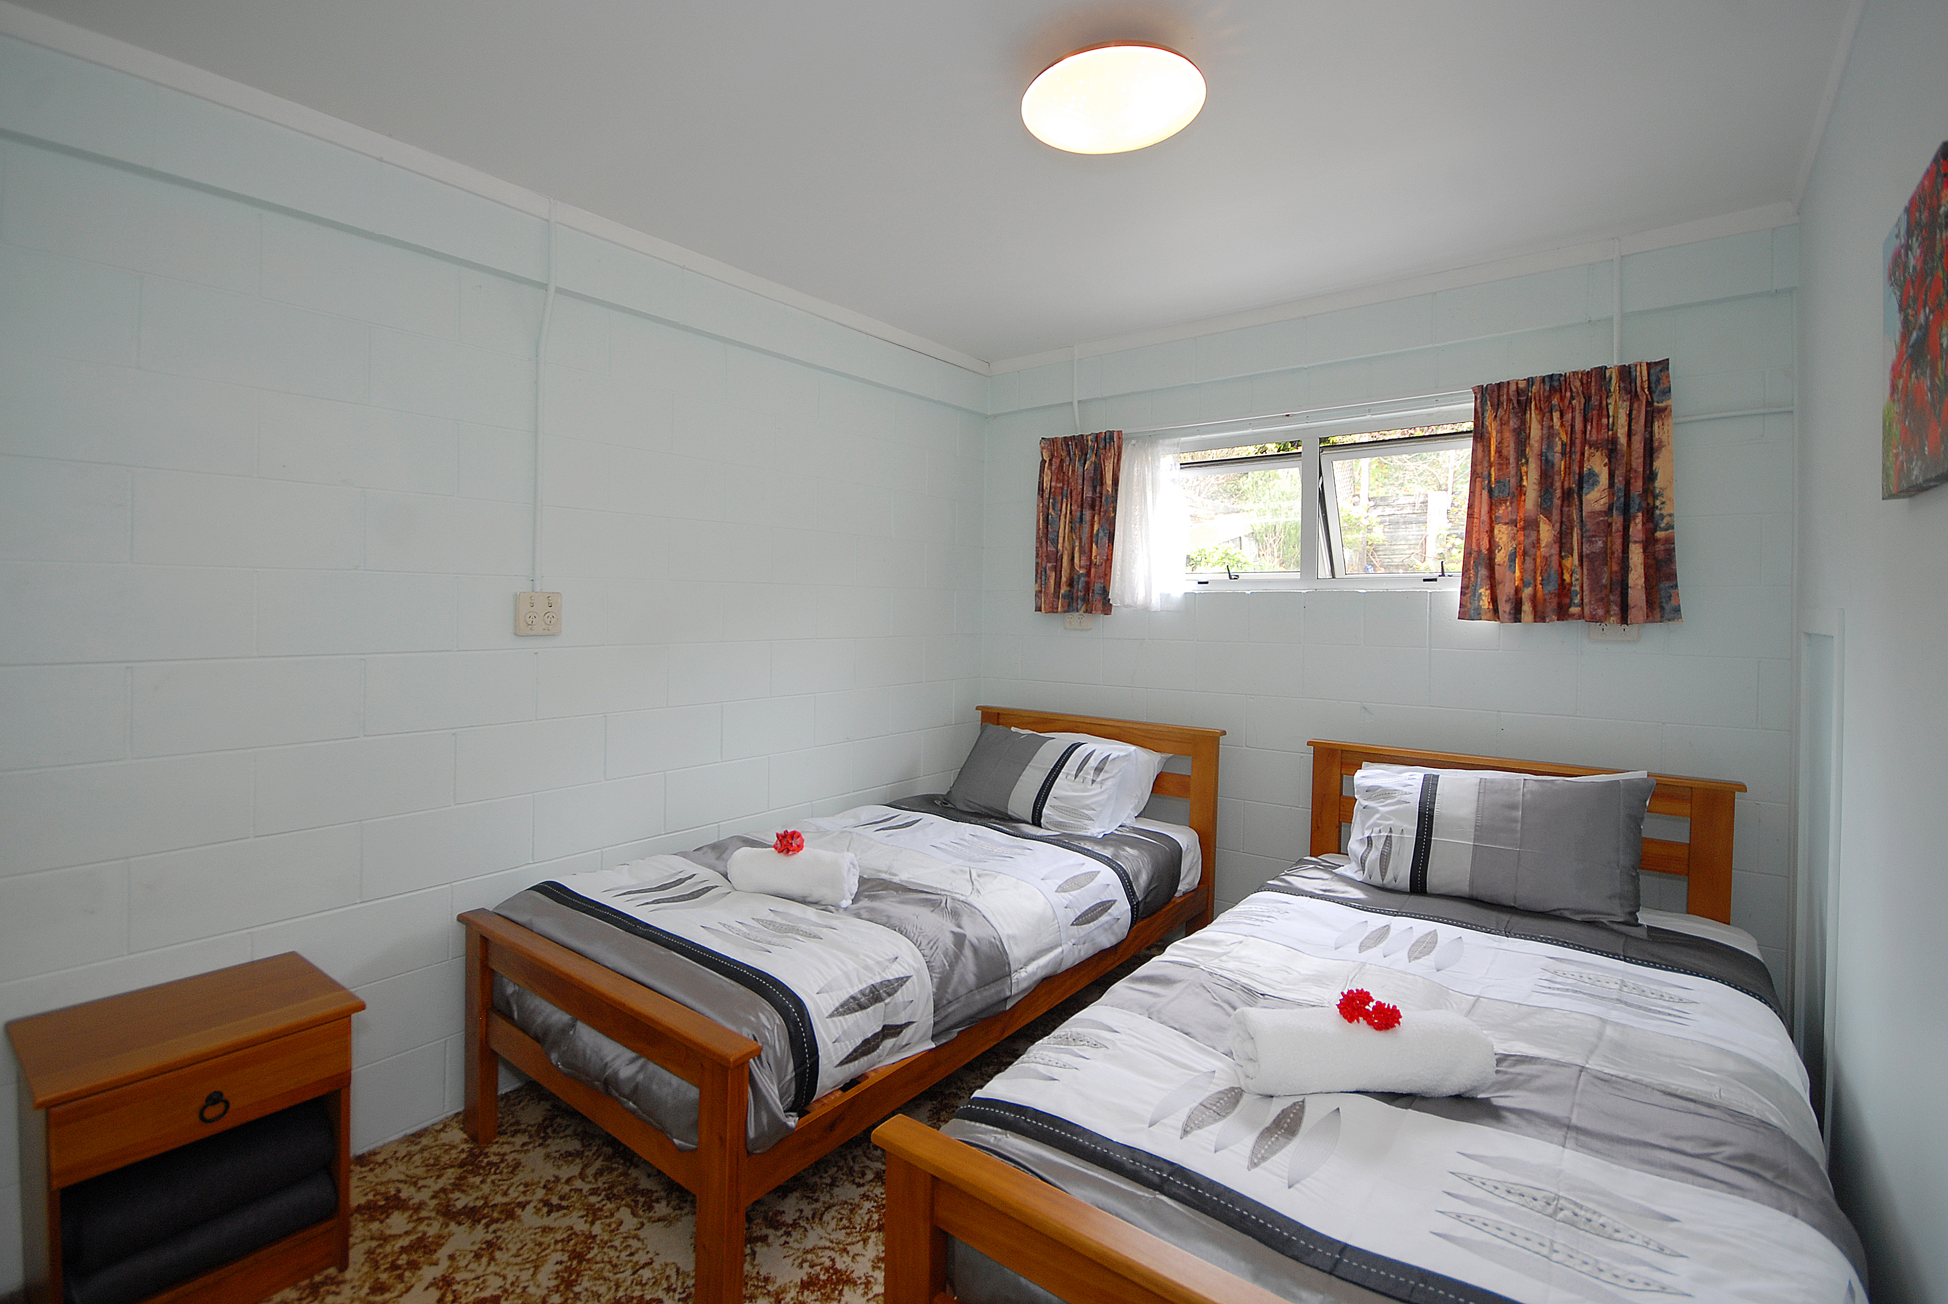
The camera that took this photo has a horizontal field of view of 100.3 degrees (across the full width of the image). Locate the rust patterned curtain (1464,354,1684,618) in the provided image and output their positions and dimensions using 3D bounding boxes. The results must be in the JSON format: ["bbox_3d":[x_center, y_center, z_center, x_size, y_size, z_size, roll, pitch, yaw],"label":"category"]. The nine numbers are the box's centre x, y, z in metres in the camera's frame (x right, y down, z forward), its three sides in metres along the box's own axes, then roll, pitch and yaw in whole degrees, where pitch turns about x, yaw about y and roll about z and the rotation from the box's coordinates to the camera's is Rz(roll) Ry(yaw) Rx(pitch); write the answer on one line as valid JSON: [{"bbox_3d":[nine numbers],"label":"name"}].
[{"bbox_3d":[1.720,-0.442,2.367,0.500,0.705,0.120,2,2,39],"label":"rust patterned curtain"}]

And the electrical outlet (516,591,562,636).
[{"bbox_3d":[-1.210,-0.105,2.272,0.035,0.115,0.118,2,2,39],"label":"electrical outlet"}]

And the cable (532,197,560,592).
[{"bbox_3d":[-1.187,-0.702,2.261,0.035,1.060,0.055,2,2,39],"label":"cable"}]

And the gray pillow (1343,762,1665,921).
[{"bbox_3d":[1.483,0.522,2.333,0.690,0.410,0.160,2,-32,35],"label":"gray pillow"}]

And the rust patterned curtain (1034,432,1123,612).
[{"bbox_3d":[0.426,-0.532,3.419,0.375,0.735,0.110,2,2,39],"label":"rust patterned curtain"}]

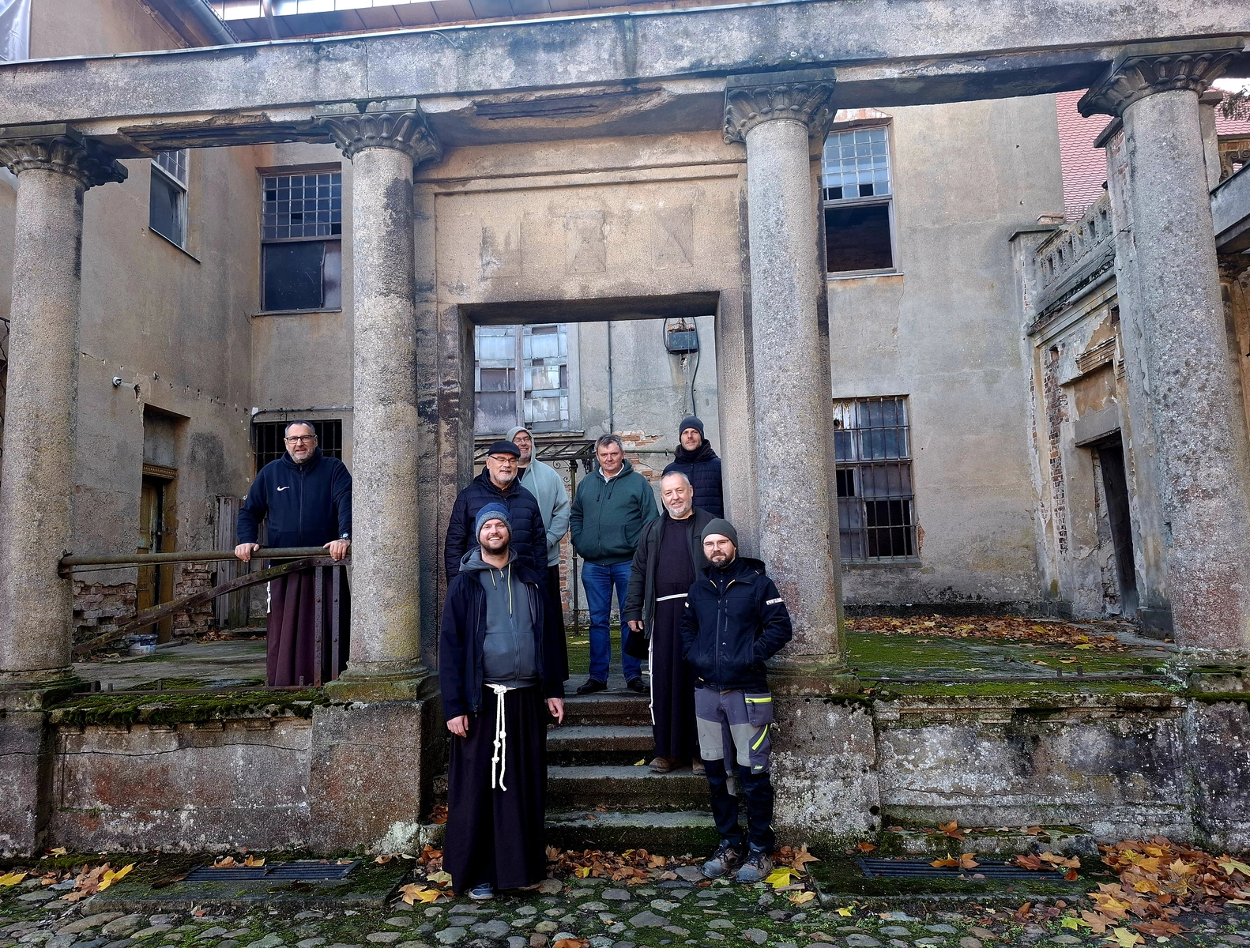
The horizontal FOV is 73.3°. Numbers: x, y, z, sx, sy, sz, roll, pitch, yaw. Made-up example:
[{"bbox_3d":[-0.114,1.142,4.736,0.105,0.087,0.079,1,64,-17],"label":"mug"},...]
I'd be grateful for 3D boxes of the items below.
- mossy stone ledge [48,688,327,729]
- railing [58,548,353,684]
[{"bbox_3d":[-2.562,1.404,5.096,1.656,0.131,0.374,-2,-6,4],"label":"mossy stone ledge"},{"bbox_3d":[-2.612,0.909,5.209,1.858,0.869,0.071,-2,-6,4],"label":"railing"}]

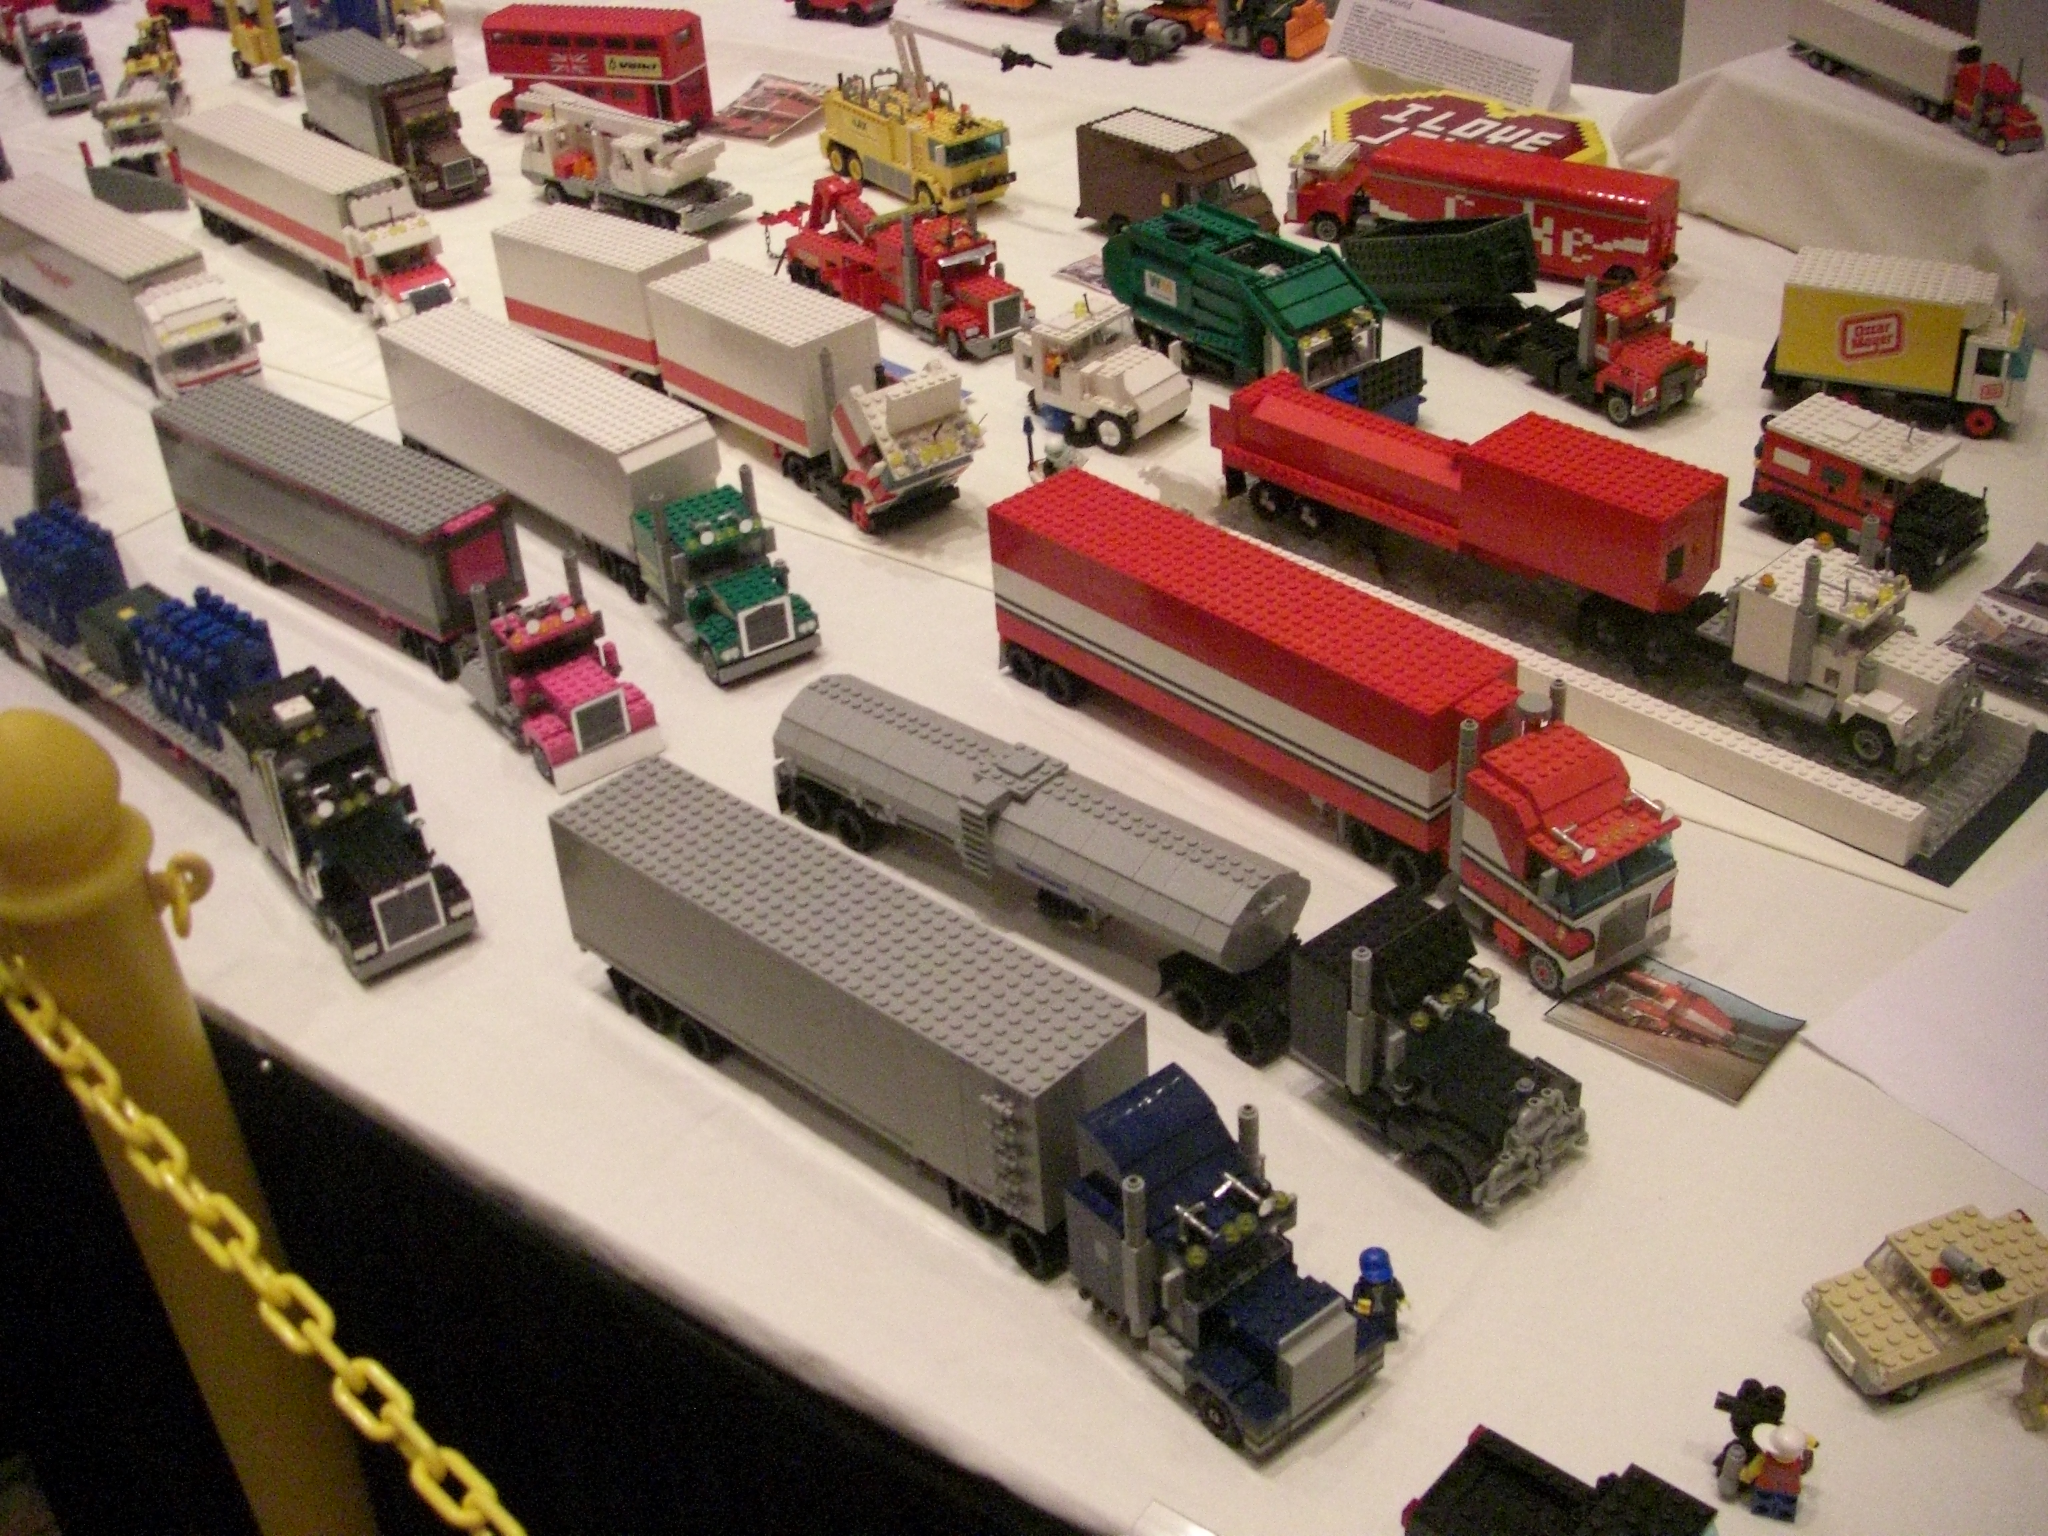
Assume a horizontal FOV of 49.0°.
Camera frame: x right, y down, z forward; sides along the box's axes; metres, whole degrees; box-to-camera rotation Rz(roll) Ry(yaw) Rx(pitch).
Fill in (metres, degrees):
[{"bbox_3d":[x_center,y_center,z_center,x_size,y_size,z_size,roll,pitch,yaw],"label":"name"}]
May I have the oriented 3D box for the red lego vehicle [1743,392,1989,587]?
[{"bbox_3d":[0.500,-0.169,1.334,0.070,0.071,0.137,-28,41,-31],"label":"red lego vehicle"}]

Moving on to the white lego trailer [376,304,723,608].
[{"bbox_3d":[-0.305,-0.208,1.449,0.064,0.103,0.313,-29,41,-32],"label":"white lego trailer"}]

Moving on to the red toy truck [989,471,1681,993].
[{"bbox_3d":[0.141,-0.033,1.116,0.076,0.107,0.414,-27,40,-30],"label":"red toy truck"}]

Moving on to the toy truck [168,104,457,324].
[{"bbox_3d":[-0.598,-0.471,1.924,0.070,0.111,0.420,-28,40,-31],"label":"toy truck"}]

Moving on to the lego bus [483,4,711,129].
[{"bbox_3d":[-0.421,-0.690,2.224,0.222,0.120,0.064,11,37,21],"label":"lego bus"}]

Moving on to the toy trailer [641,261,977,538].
[{"bbox_3d":[-0.141,-0.249,1.496,0.073,0.104,0.281,-28,40,-31],"label":"toy trailer"}]

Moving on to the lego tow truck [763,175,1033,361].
[{"bbox_3d":[-0.100,-0.400,1.722,0.061,0.101,0.293,-25,38,-28],"label":"lego tow truck"}]

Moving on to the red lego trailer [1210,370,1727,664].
[{"bbox_3d":[0.248,-0.164,1.318,0.064,0.095,0.327,-31,42,-33],"label":"red lego trailer"}]

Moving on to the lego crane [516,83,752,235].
[{"bbox_3d":[-0.366,-0.552,2.032,0.268,0.088,0.075,26,44,37],"label":"lego crane"}]

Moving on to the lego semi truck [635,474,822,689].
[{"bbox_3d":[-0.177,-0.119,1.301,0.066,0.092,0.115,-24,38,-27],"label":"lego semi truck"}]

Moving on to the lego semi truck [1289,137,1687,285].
[{"bbox_3d":[0.352,-0.439,1.750,0.310,0.076,0.064,19,40,32],"label":"lego semi truck"}]

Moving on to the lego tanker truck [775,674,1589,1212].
[{"bbox_3d":[0.057,0.051,1.018,0.452,0.086,0.076,27,45,38],"label":"lego tanker truck"}]

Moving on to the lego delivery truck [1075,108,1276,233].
[{"bbox_3d":[0.122,-0.463,1.802,0.064,0.089,0.163,-30,41,-34],"label":"lego delivery truck"}]

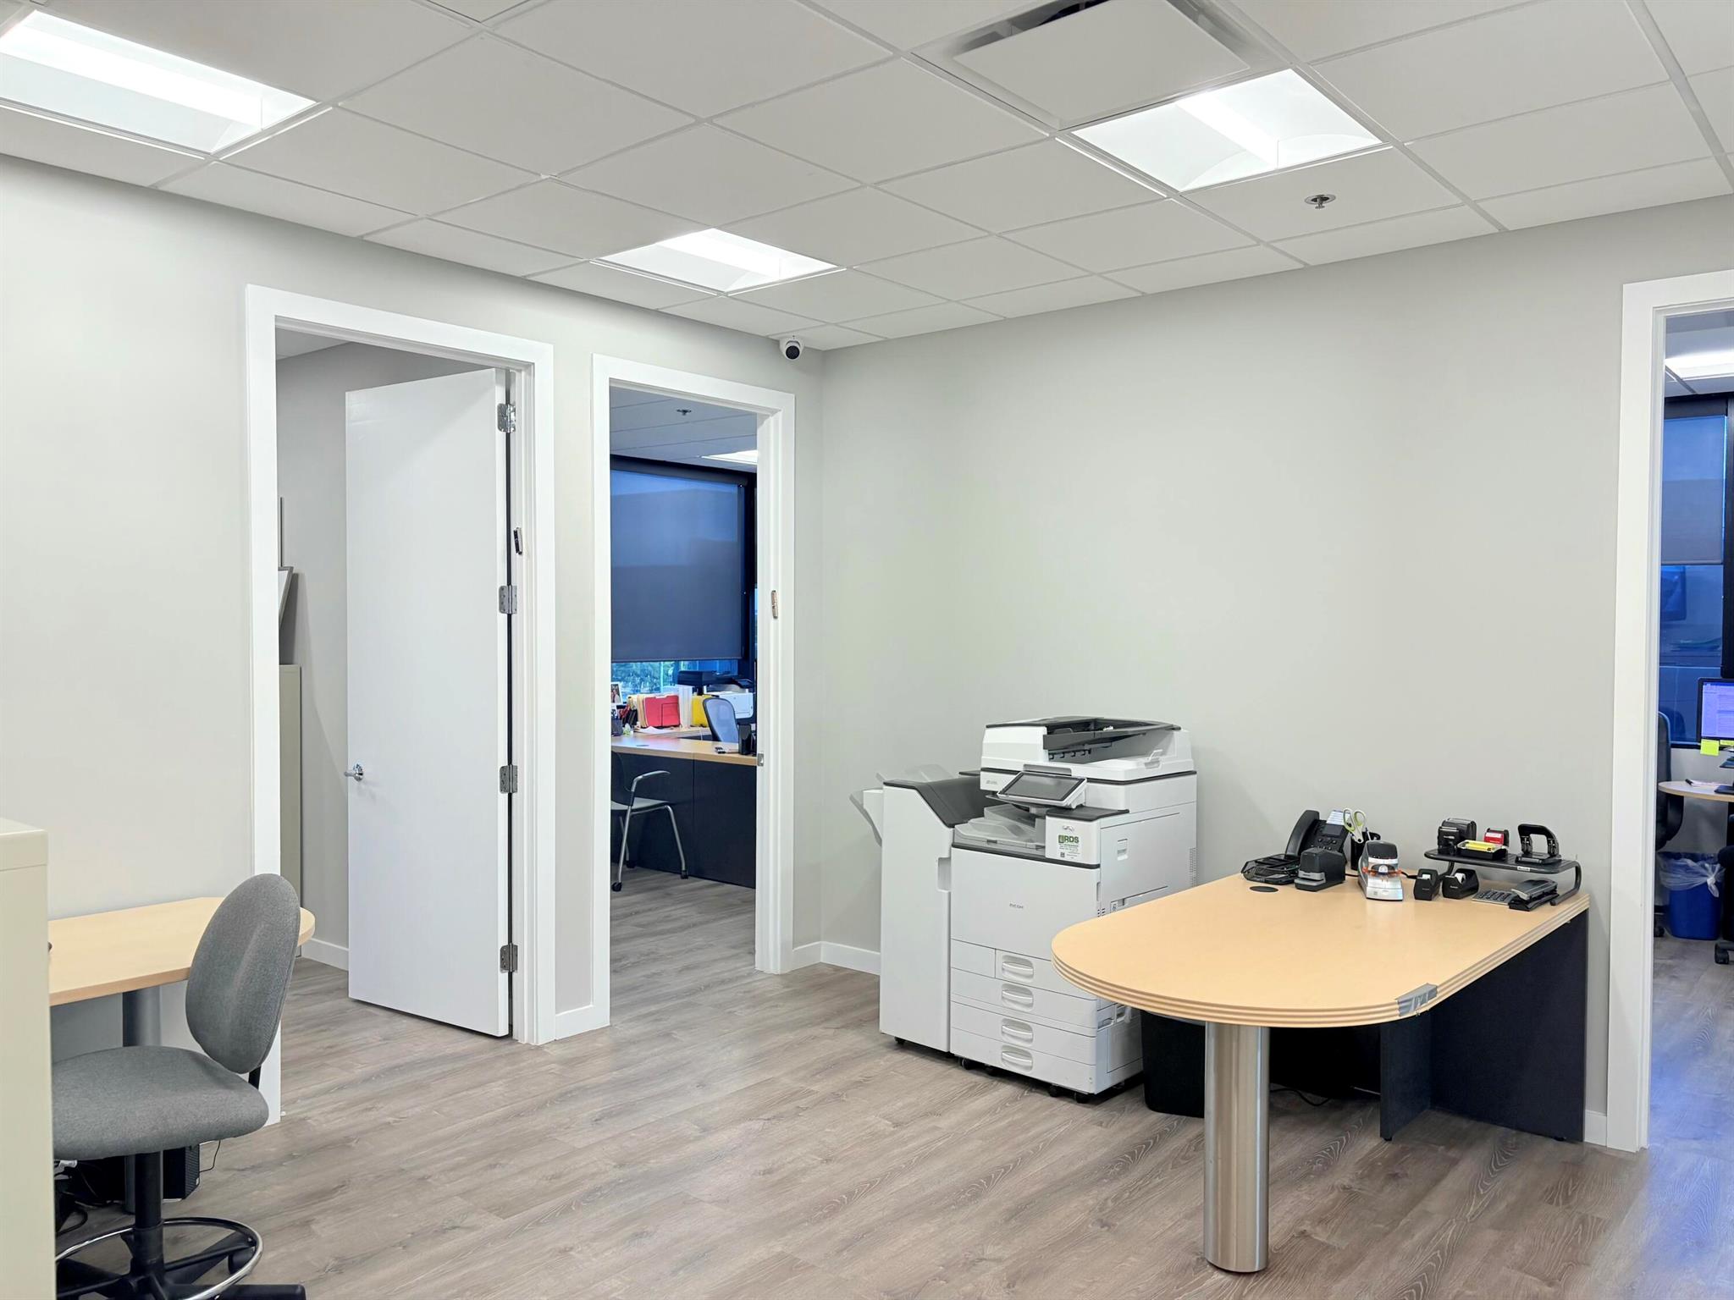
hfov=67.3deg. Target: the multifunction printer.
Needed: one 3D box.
[{"bbox_3d":[0.576,0.854,4.727,0.986,1.180,0.705,2,2,40],"label":"multifunction printer"}]

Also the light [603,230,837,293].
[{"bbox_3d":[-0.502,-1.333,4.399,0.590,0.080,0.590,2,2,40],"label":"light"}]

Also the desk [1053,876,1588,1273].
[{"bbox_3d":[1.203,1.107,3.536,0.990,0.743,1.770,2,2,40],"label":"desk"}]

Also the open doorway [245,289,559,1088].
[{"bbox_3d":[-1.539,0.172,4.365,0.170,2.540,1.107,2,2,40],"label":"open doorway"}]

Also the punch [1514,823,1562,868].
[{"bbox_3d":[1.980,0.573,3.840,0.095,0.103,0.120,2,2,40],"label":"punch"}]

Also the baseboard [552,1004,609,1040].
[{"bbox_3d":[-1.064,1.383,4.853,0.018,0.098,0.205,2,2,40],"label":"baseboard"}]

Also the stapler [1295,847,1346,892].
[{"bbox_3d":[1.400,0.671,4.012,0.080,0.108,0.190,2,2,40],"label":"stapler"}]

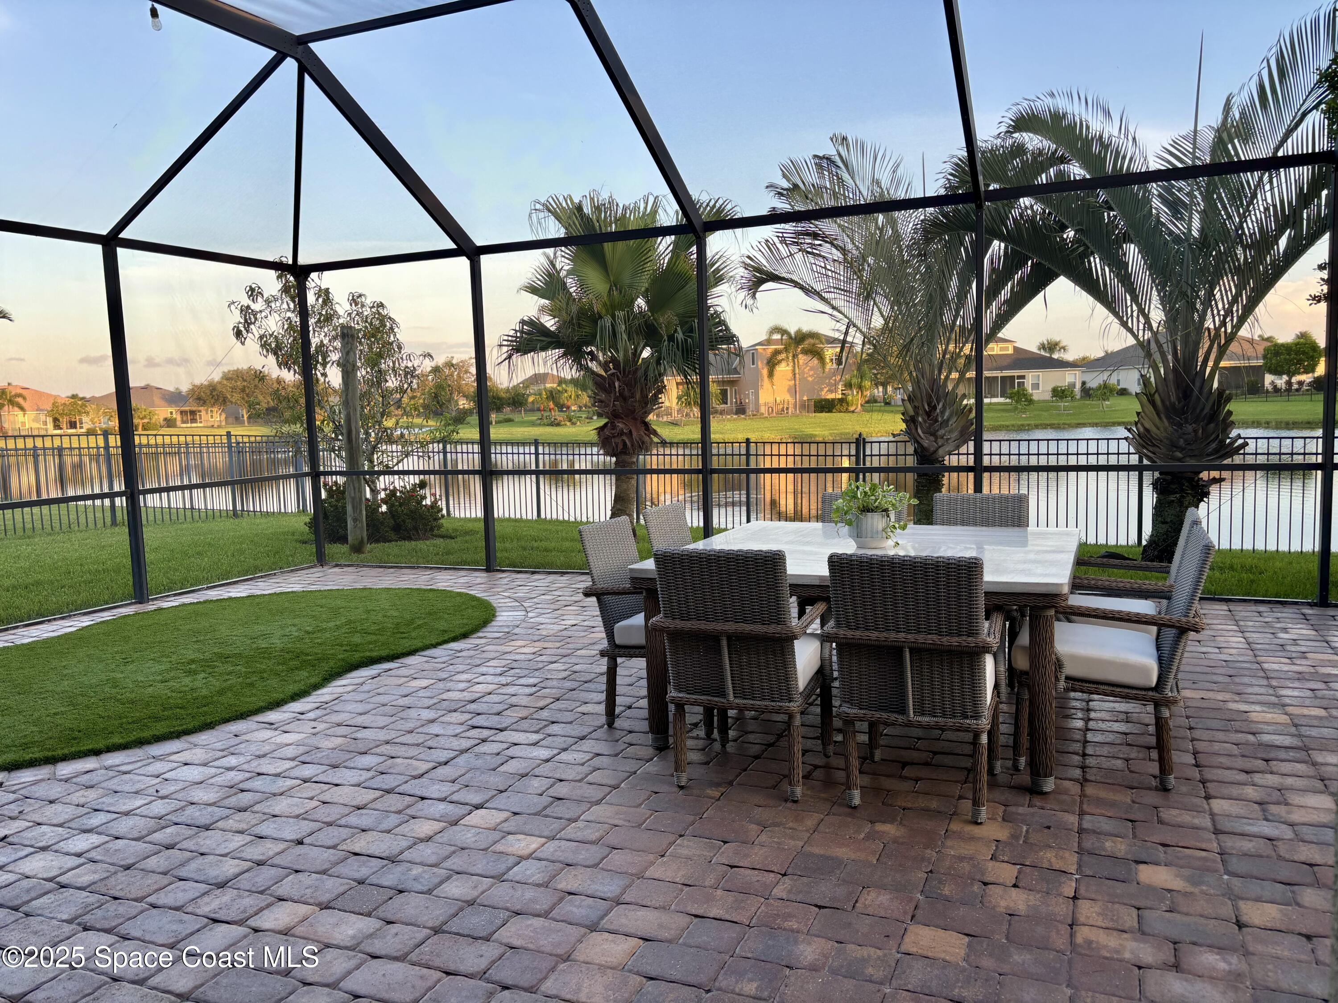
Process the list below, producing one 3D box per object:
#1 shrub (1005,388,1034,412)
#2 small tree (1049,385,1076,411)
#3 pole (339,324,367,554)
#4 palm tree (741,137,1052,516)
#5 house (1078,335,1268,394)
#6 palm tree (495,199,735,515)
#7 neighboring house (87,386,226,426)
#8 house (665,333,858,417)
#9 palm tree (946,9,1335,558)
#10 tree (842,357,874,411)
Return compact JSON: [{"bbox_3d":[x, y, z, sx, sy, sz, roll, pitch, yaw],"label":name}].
[{"bbox_3d":[26.488,-7.657,75.904,2.200,1.960,2.100,-2,6,0],"label":"shrub"},{"bbox_3d":[31.313,-8.213,80.000,2.000,2.100,2.000,1,6,21],"label":"small tree"},{"bbox_3d":[-3.287,-0.637,10.483,0.180,2.400,0.180,-2,6,0],"label":"pole"},{"bbox_3d":[2.519,-1.690,10.885,3.400,4.380,3.200,-2,6,0],"label":"palm tree"},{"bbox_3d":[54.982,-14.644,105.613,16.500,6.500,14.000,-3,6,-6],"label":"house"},{"bbox_3d":[-0.598,-1.589,12.097,2.900,4.130,2.800,-2,6,0],"label":"palm tree"},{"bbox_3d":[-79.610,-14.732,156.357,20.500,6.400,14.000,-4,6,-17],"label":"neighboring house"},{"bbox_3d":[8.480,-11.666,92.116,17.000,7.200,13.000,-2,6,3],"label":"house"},{"bbox_3d":[4.599,-1.989,9.498,4.200,5.140,3.800,-2,6,0],"label":"palm tree"},{"bbox_3d":[15.542,-9.615,82.784,2.750,4.410,2.600,-2,6,0],"label":"tree"}]

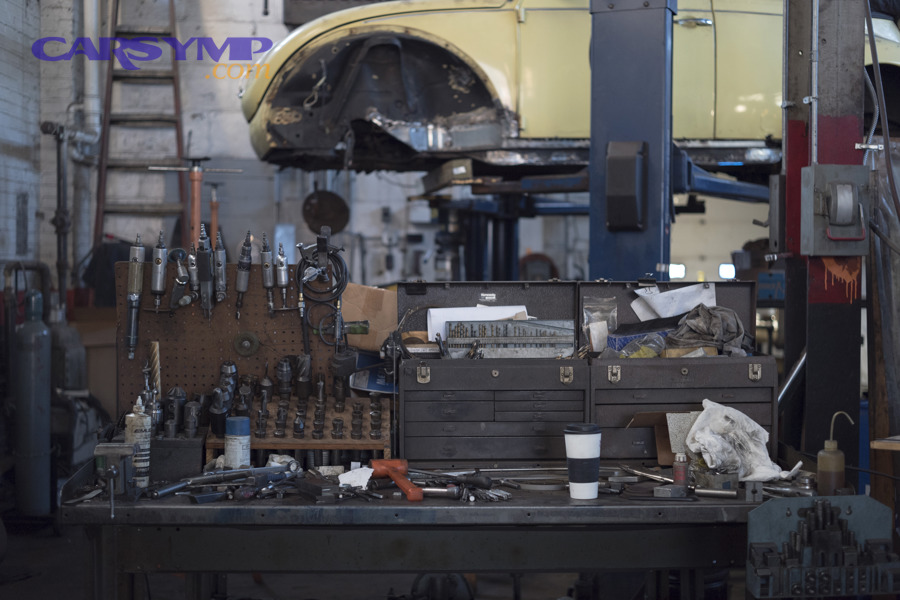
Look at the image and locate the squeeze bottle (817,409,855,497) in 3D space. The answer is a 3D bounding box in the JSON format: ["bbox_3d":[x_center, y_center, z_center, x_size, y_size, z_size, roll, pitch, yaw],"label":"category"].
[{"bbox_3d":[0.916,0.367,2.970,0.090,0.209,0.065,0,3,-2],"label":"squeeze bottle"}]

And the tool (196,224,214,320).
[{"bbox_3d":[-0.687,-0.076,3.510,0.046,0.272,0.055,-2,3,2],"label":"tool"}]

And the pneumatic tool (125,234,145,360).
[{"bbox_3d":[-0.888,-0.010,3.520,0.041,0.352,0.042,3,3,2],"label":"pneumatic tool"}]

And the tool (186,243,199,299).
[{"bbox_3d":[-0.713,-0.079,3.455,0.038,0.161,0.050,-2,0,33],"label":"tool"}]

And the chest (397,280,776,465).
[{"bbox_3d":[0.374,0.200,3.501,1.030,0.501,0.225,0,3,-2],"label":"chest"}]

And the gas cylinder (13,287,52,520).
[{"bbox_3d":[-2.198,0.544,6.600,0.187,1.190,0.187,0,3,2],"label":"gas cylinder"}]

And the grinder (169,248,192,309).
[{"bbox_3d":[-0.757,-0.060,3.510,0.066,0.168,0.060,0,3,2],"label":"grinder"}]

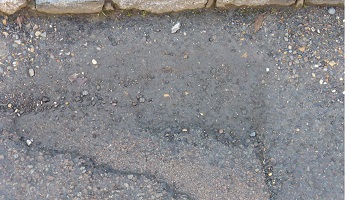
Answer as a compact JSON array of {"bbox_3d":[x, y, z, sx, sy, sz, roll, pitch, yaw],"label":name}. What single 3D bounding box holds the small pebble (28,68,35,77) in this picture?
[{"bbox_3d":[-0.397,-0.076,1.597,0.014,0.012,0.021,-7,62,-4],"label":"small pebble"}]

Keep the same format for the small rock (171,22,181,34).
[{"bbox_3d":[0.003,-0.208,1.666,0.016,0.013,0.037,35,67,17],"label":"small rock"}]

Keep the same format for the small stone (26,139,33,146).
[{"bbox_3d":[-0.378,0.109,1.499,0.013,0.011,0.016,-13,63,-7],"label":"small stone"}]

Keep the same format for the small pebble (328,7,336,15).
[{"bbox_3d":[0.461,-0.261,1.694,0.020,0.014,0.021,0,62,0],"label":"small pebble"}]

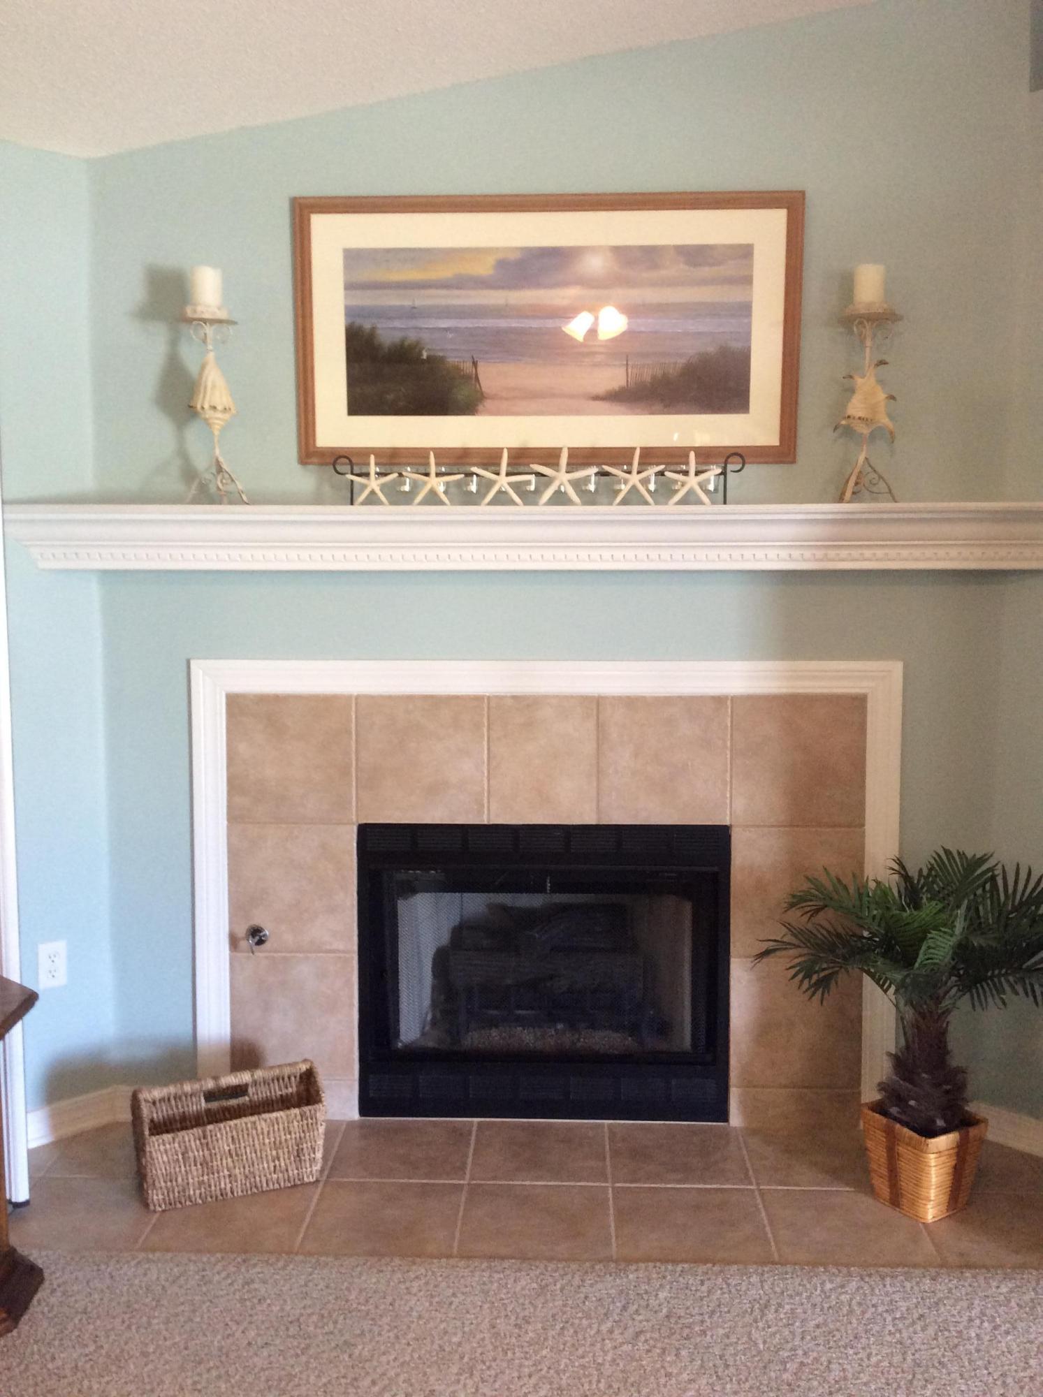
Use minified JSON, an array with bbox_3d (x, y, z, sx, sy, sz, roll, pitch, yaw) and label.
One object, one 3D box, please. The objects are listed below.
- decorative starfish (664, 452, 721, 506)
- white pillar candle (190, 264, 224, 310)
[{"bbox_3d":[0.409,-0.522,3.066,0.137,0.131,0.022,0,4,2],"label":"decorative starfish"},{"bbox_3d":[-0.745,-0.975,3.051,0.076,0.096,0.076,0,4,2],"label":"white pillar candle"}]

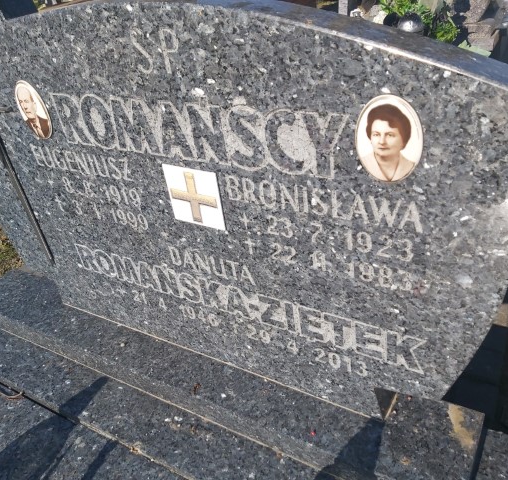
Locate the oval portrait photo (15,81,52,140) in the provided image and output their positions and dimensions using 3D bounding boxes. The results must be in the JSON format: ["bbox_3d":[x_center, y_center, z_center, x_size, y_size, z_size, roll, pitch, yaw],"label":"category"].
[{"bbox_3d":[-0.540,-0.316,1.178,0.109,0.150,0.010,12,38,27],"label":"oval portrait photo"}]

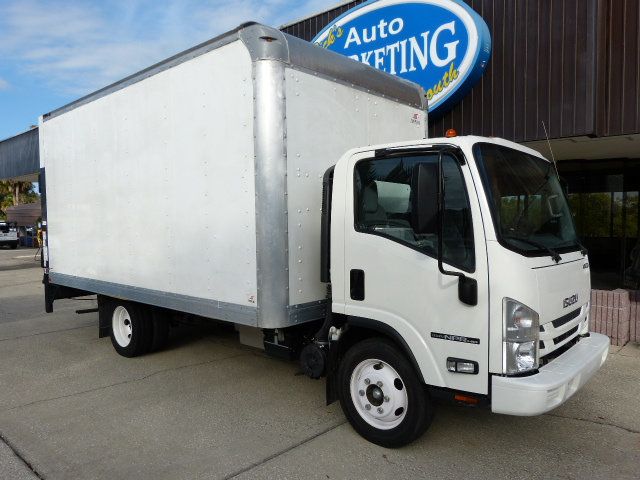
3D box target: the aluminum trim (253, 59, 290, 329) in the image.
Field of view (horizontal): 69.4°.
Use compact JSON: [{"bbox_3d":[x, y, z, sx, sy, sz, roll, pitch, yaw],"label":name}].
[{"bbox_3d":[-0.392,-0.360,3.743,0.203,2.148,0.203,1,3,41],"label":"aluminum trim"}]

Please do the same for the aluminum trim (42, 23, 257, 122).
[{"bbox_3d":[-2.238,-1.762,5.243,4.686,0.162,0.130,1,3,41],"label":"aluminum trim"}]

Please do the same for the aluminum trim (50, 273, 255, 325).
[{"bbox_3d":[-2.237,0.597,5.321,4.656,0.165,0.060,1,3,41],"label":"aluminum trim"}]

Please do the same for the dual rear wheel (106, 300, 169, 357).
[{"bbox_3d":[-2.350,1.077,6.033,0.790,0.785,0.495,1,3,41],"label":"dual rear wheel"}]

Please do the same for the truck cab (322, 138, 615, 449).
[{"bbox_3d":[1.277,0.321,3.893,1.780,2.360,2.100,1,3,41],"label":"truck cab"}]

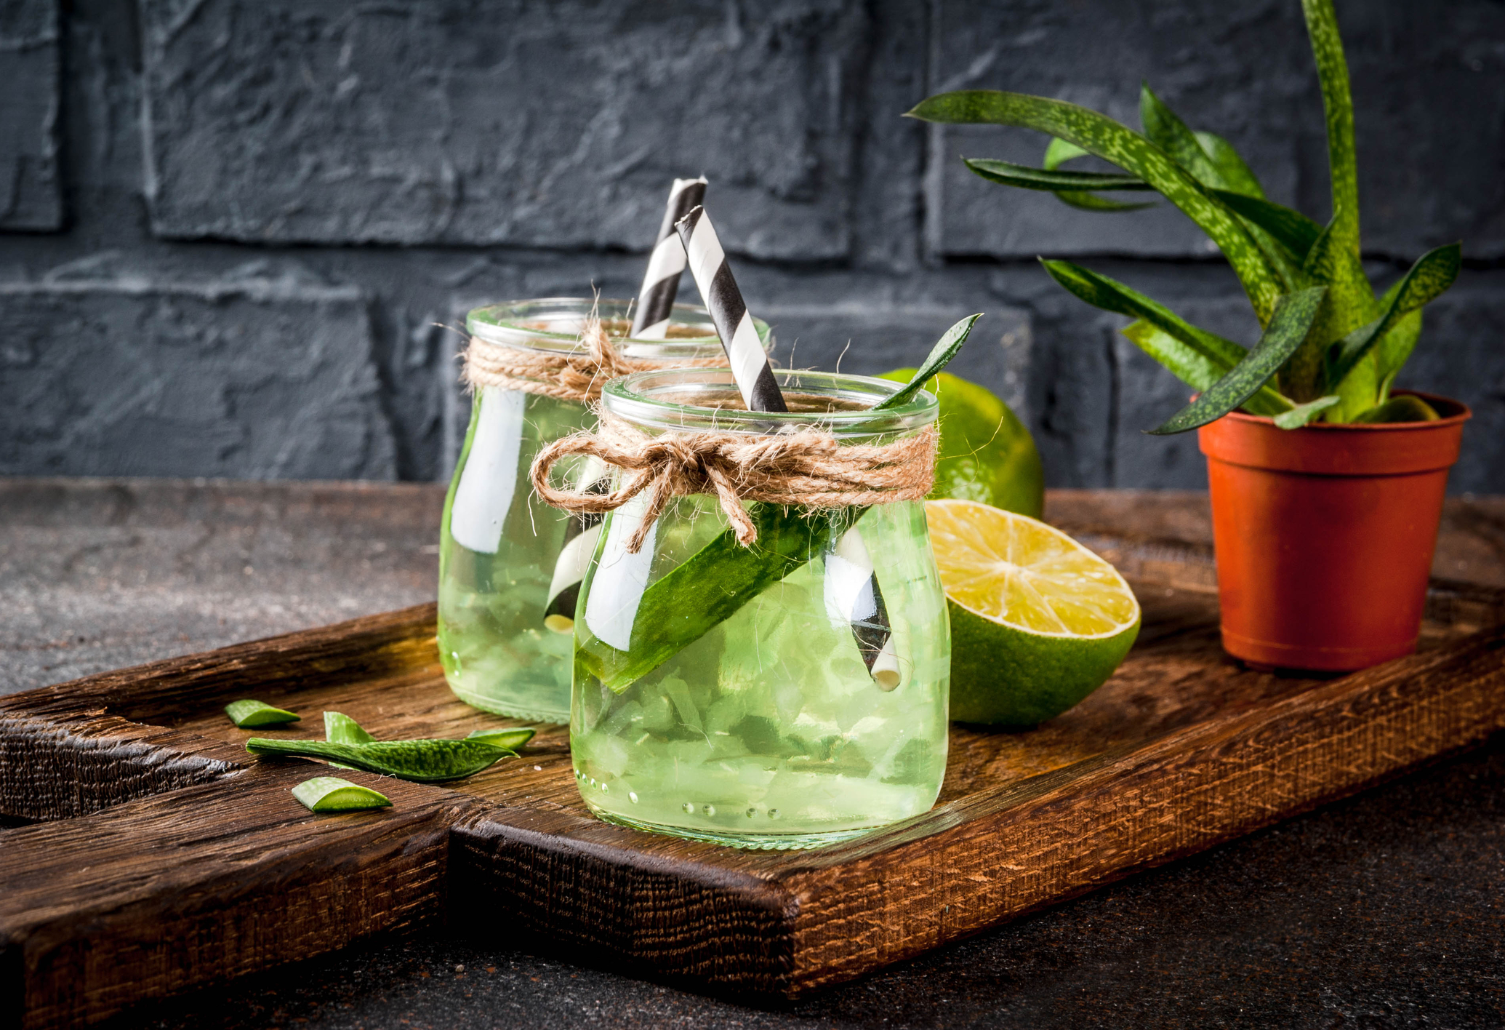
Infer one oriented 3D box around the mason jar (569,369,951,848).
[{"bbox_3d":[0.002,0.015,0.801,0.068,0.075,0.068,2,10,0],"label":"mason jar"}]

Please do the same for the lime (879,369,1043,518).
[{"bbox_3d":[0.035,-0.004,0.968,0.057,0.056,0.057,2,10,0],"label":"lime"}]

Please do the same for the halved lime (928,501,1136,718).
[{"bbox_3d":[0.045,0.024,0.883,0.053,0.031,0.053,35,26,29],"label":"halved lime"}]

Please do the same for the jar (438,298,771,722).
[{"bbox_3d":[-0.027,-0.001,0.888,0.068,0.075,0.068,2,10,0],"label":"jar"}]

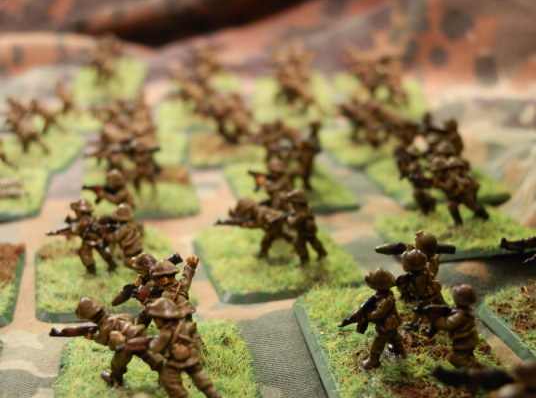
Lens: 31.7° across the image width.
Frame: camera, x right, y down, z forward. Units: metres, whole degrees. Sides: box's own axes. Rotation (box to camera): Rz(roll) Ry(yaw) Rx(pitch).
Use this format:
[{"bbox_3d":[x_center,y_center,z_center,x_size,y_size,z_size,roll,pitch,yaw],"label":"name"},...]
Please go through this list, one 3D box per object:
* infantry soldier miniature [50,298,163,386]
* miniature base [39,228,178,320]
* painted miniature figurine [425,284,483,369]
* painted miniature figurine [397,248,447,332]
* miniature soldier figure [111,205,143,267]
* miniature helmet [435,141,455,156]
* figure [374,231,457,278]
[{"bbox_3d":[-0.025,0.023,0.149,0.019,0.014,0.008,-4,15,-9],"label":"infantry soldier miniature"},{"bbox_3d":[-0.036,0.016,0.213,0.032,0.004,0.050,-5,16,-13],"label":"miniature base"},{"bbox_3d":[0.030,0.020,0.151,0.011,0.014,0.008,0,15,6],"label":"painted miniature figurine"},{"bbox_3d":[0.027,0.016,0.166,0.009,0.015,0.008,11,20,40],"label":"painted miniature figurine"},{"bbox_3d":[-0.031,0.009,0.205,0.010,0.017,0.008,1,15,7],"label":"miniature soldier figure"},{"bbox_3d":[0.045,-0.013,0.241,0.005,0.003,0.005,-1,15,0],"label":"miniature helmet"},{"bbox_3d":[0.028,0.014,0.181,0.015,0.017,0.009,-1,15,0],"label":"figure"}]

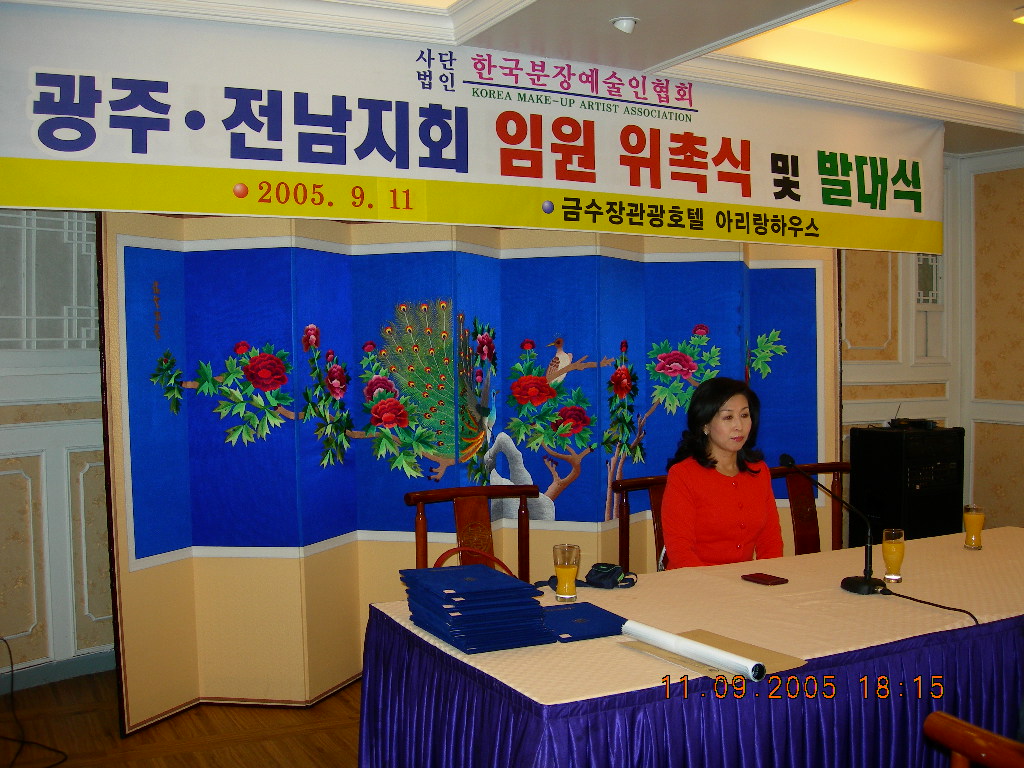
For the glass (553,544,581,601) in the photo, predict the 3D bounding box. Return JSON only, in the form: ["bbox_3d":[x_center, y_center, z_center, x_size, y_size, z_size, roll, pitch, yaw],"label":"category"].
[{"bbox_3d":[0.145,0.503,2.988,0.070,0.142,0.070,0,2,0],"label":"glass"}]

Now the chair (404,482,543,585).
[{"bbox_3d":[-0.026,0.824,3.524,0.500,0.940,0.520,-1,2,-23],"label":"chair"}]

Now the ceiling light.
[{"bbox_3d":[0.429,-1.355,4.245,0.113,0.055,0.113,0,2,0],"label":"ceiling light"}]

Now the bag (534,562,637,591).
[{"bbox_3d":[0.208,0.539,3.155,0.270,0.067,0.130,0,2,12],"label":"bag"}]

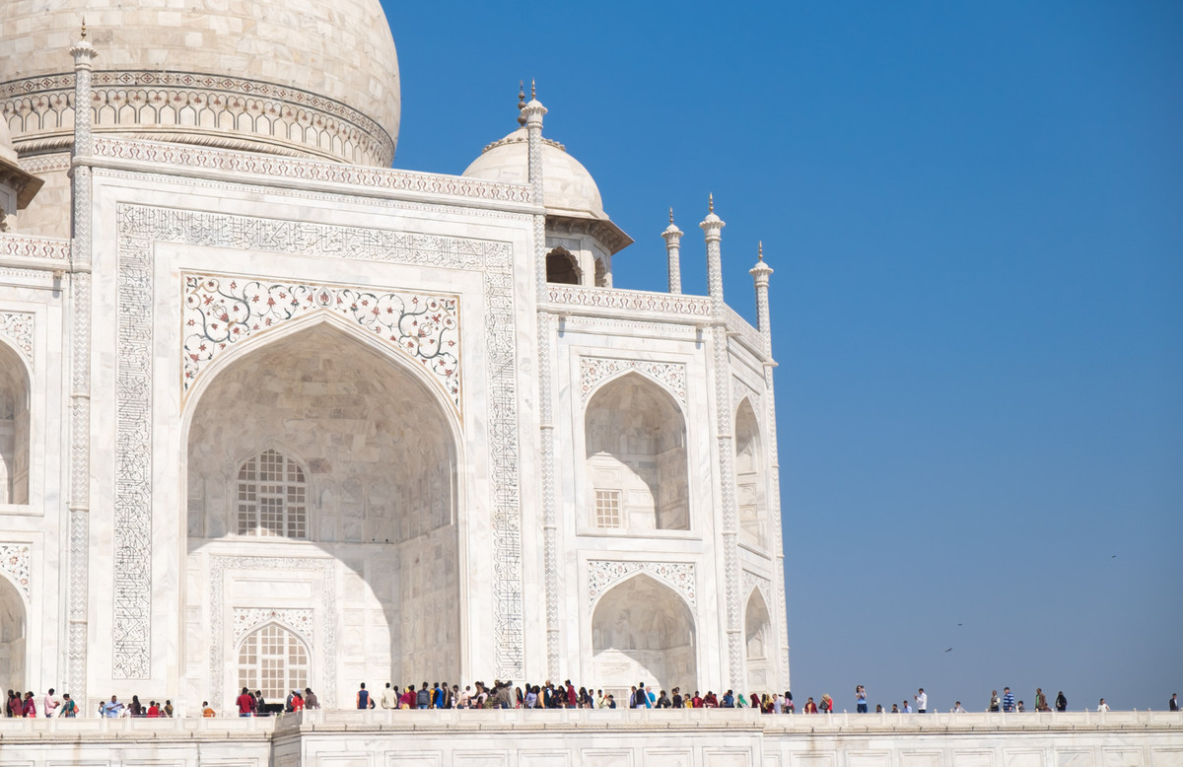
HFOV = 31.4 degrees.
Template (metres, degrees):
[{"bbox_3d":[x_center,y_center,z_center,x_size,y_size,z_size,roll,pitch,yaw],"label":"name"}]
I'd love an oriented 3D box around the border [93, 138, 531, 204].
[{"bbox_3d":[-12.557,-9.853,98.288,21.482,0.966,0.386,4,-14,-27],"label":"border"}]

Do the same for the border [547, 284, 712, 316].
[{"bbox_3d":[1.892,-4.155,104.506,9.292,0.938,0.386,4,-14,-27],"label":"border"}]

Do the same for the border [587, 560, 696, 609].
[{"bbox_3d":[2.494,9.845,101.936,5.968,2.507,0.251,4,-13,-27],"label":"border"}]

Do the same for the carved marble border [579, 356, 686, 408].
[{"bbox_3d":[2.148,0.050,104.022,5.968,2.568,0.251,4,-13,-27],"label":"carved marble border"}]

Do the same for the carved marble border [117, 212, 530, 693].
[{"bbox_3d":[-12.064,2.869,95.482,19.283,21.114,0.304,4,-14,-27],"label":"carved marble border"}]

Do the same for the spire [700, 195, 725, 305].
[{"bbox_3d":[6.214,-6.852,107.407,1.362,5.934,1.362,-2,-12,0],"label":"spire"}]

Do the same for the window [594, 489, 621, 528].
[{"bbox_3d":[0.814,6.248,105.246,1.564,1.960,0.202,4,-14,-27],"label":"window"}]

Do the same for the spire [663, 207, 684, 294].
[{"bbox_3d":[4.959,-8.009,127.758,1.304,5.587,1.304,-2,-12,0],"label":"spire"}]

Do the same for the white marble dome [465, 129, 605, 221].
[{"bbox_3d":[-3.523,-11.399,117.073,8.464,5.888,8.464,-2,-12,0],"label":"white marble dome"}]

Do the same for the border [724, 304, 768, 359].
[{"bbox_3d":[8.207,-2.785,112.043,0.451,1.284,9.528,-6,-13,17],"label":"border"}]

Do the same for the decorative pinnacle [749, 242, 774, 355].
[{"bbox_3d":[9.620,-4.787,117.595,1.334,6.519,1.334,-2,-12,0],"label":"decorative pinnacle"}]

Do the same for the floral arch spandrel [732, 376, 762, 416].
[{"bbox_3d":[8.228,1.260,111.431,0.300,2.350,5.950,-6,-13,18],"label":"floral arch spandrel"}]

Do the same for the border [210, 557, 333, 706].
[{"bbox_3d":[-15.140,11.936,100.267,6.210,7.360,0.304,4,-14,-27],"label":"border"}]

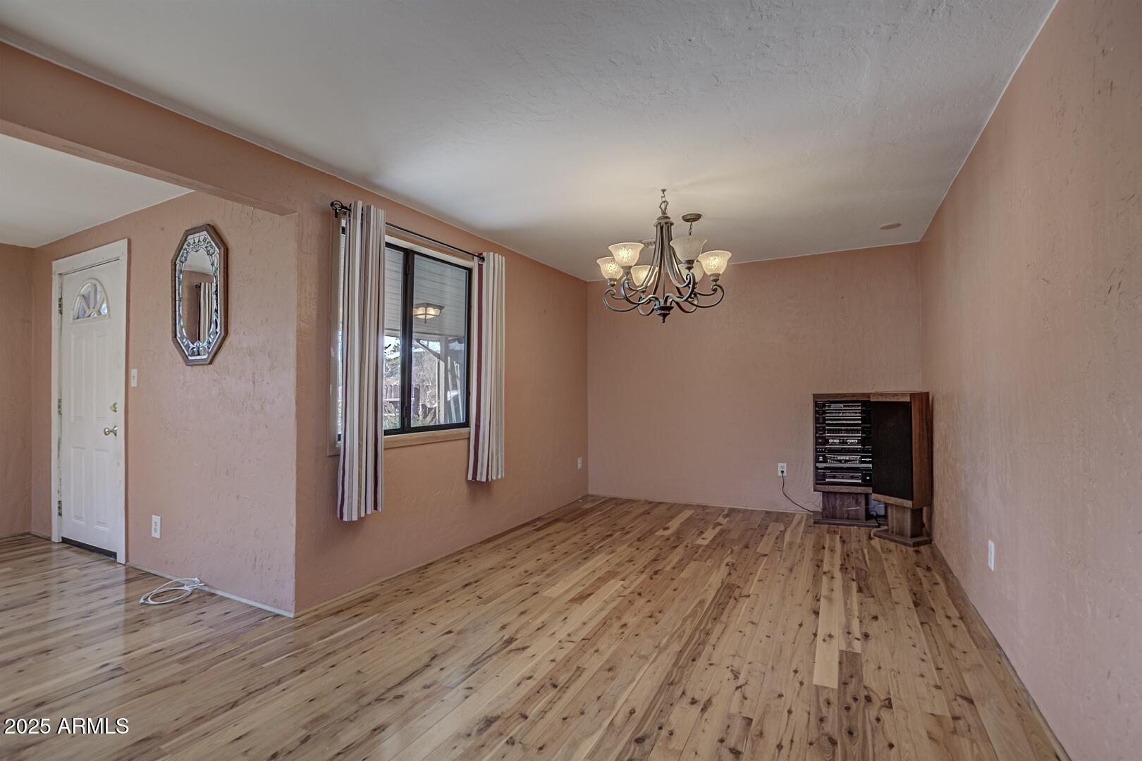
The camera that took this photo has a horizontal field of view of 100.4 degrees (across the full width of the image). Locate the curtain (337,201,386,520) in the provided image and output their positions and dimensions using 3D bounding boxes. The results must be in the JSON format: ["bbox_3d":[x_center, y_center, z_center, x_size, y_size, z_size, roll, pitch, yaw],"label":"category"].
[{"bbox_3d":[-1.167,-0.117,2.664,0.126,1.744,0.252,-1,-1,30],"label":"curtain"}]

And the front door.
[{"bbox_3d":[-3.538,0.183,3.521,0.928,2.033,0.050,-1,-1,26],"label":"front door"}]

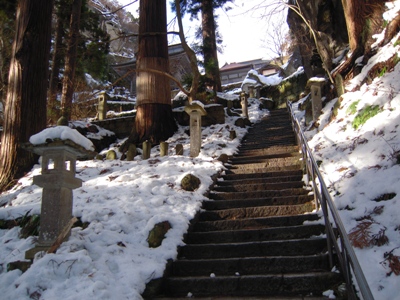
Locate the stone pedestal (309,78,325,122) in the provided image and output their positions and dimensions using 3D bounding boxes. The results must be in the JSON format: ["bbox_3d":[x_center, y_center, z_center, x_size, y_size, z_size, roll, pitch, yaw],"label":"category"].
[{"bbox_3d":[4.250,-1.806,11.800,0.530,1.650,0.530,-5,-14,13],"label":"stone pedestal"}]

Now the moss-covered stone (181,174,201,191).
[{"bbox_3d":[-0.188,0.643,6.400,0.390,0.330,0.350,-5,-14,11],"label":"moss-covered stone"}]

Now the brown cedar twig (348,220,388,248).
[{"bbox_3d":[1.979,0.993,3.800,0.420,0.310,0.320,-8,-15,23],"label":"brown cedar twig"}]

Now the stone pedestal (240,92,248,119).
[{"bbox_3d":[2.380,-2.380,17.300,0.340,1.480,0.340,-10,-16,30],"label":"stone pedestal"}]

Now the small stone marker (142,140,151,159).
[{"bbox_3d":[-1.654,-0.015,10.000,0.210,0.560,0.210,-6,-15,17],"label":"small stone marker"}]

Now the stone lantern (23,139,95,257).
[{"bbox_3d":[-2.005,0.632,4.650,0.690,1.820,0.690,-3,-14,6],"label":"stone lantern"}]

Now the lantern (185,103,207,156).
[{"bbox_3d":[-0.136,-0.609,9.750,0.540,1.630,0.540,-5,-14,13],"label":"lantern"}]

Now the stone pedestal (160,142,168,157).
[{"bbox_3d":[-1.086,-0.015,9.900,0.210,0.450,0.210,-5,-14,14],"label":"stone pedestal"}]

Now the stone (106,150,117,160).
[{"bbox_3d":[-2.790,0.173,10.200,0.310,0.320,0.260,1,-14,-12],"label":"stone"}]

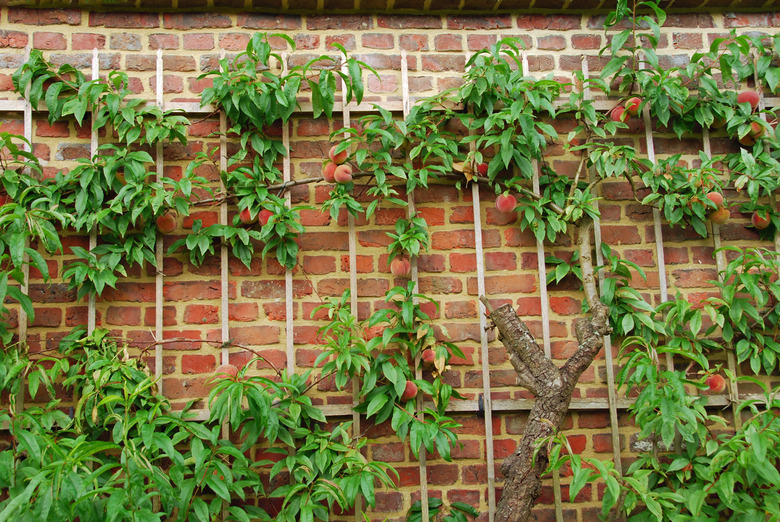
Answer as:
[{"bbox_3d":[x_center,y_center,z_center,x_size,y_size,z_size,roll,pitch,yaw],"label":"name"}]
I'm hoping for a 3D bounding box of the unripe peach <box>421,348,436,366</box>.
[{"bbox_3d":[0.120,0.294,2.845,0.050,0.051,0.050,-1,-11,-6],"label":"unripe peach"}]

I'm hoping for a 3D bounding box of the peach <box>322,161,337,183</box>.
[{"bbox_3d":[-0.177,-0.273,2.865,0.060,0.064,0.060,-2,-10,-5],"label":"peach"}]

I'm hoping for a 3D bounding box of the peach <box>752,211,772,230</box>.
[{"bbox_3d":[1.182,-0.130,2.967,0.057,0.059,0.057,-2,-10,-5],"label":"peach"}]

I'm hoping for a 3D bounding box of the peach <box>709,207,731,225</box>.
[{"bbox_3d":[1.062,-0.147,3.000,0.065,0.059,0.065,-1,-11,-6],"label":"peach"}]

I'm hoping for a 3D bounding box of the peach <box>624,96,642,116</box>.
[{"bbox_3d":[0.785,-0.498,3.004,0.058,0.060,0.058,-2,-10,-5],"label":"peach"}]

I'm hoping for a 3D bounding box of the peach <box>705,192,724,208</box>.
[{"bbox_3d":[1.042,-0.193,2.997,0.060,0.058,0.060,-1,-11,-6],"label":"peach"}]

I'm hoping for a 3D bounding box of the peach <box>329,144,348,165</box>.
[{"bbox_3d":[-0.158,-0.328,2.876,0.059,0.060,0.059,-2,-10,-5],"label":"peach"}]

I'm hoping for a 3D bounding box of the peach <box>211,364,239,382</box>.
[{"bbox_3d":[-0.474,0.331,2.719,0.066,0.060,0.066,-1,-11,-6],"label":"peach"}]

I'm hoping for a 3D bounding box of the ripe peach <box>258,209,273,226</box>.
[{"bbox_3d":[-0.376,-0.132,2.843,0.054,0.055,0.054,-2,-10,-5],"label":"ripe peach"}]

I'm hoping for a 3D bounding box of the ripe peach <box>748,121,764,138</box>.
[{"bbox_3d":[1.204,-0.430,3.059,0.056,0.057,0.056,-1,-11,-6],"label":"ripe peach"}]

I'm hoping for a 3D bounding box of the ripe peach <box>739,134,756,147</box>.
[{"bbox_3d":[1.163,-0.401,3.026,0.059,0.059,0.059,-2,-10,-5],"label":"ripe peach"}]

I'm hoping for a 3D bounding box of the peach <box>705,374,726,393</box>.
[{"bbox_3d":[1.018,0.383,2.913,0.064,0.058,0.064,-1,-11,-6],"label":"peach"}]

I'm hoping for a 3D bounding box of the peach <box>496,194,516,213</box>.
[{"bbox_3d":[0.361,-0.180,2.911,0.064,0.059,0.064,-2,-10,-5],"label":"peach"}]

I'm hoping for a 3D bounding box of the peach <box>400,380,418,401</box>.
[{"bbox_3d":[0.056,0.390,2.799,0.058,0.058,0.058,-1,-11,-6],"label":"peach"}]

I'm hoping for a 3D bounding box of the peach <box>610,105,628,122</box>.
[{"bbox_3d":[0.741,-0.469,2.995,0.060,0.058,0.060,-2,-10,-5],"label":"peach"}]

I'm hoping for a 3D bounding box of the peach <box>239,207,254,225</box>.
[{"bbox_3d":[-0.430,-0.140,2.835,0.056,0.056,0.056,-1,-11,-6],"label":"peach"}]

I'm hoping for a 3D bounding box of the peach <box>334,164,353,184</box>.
[{"bbox_3d":[-0.142,-0.269,2.898,0.057,0.059,0.057,-1,-11,-6],"label":"peach"}]

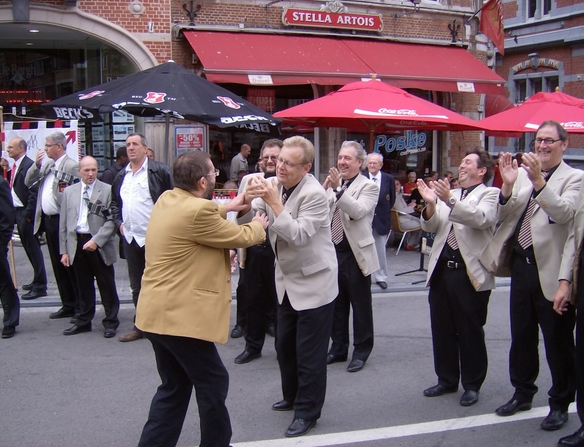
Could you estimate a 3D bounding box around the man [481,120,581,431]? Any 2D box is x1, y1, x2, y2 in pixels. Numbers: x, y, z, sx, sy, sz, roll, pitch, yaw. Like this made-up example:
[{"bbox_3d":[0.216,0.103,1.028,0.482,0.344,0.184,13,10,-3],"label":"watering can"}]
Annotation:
[{"bbox_3d":[1.466,0.306,3.756,0.490,1.820,0.540,-4,7,-40],"label":"man"}]

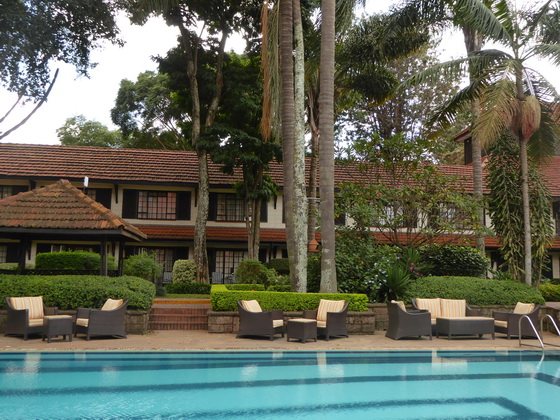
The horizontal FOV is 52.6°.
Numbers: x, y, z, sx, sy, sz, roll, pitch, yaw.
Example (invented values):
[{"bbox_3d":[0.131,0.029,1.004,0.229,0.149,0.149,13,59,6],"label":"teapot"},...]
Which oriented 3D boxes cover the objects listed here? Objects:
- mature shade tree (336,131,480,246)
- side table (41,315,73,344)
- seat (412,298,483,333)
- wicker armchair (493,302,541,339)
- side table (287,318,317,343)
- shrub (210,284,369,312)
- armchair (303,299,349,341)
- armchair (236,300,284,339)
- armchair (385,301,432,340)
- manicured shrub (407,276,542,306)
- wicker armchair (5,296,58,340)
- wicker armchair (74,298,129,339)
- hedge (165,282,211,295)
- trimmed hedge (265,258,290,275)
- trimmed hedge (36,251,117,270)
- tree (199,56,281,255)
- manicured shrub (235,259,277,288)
[{"bbox_3d":[4.397,0.339,19.373,4.500,5.400,4.200,2,-6,-8],"label":"mature shade tree"},{"bbox_3d":[-4.559,2.451,11.636,0.470,0.480,0.470,6,-8,-36],"label":"side table"},{"bbox_3d":[4.187,2.695,14.183,1.550,0.880,0.840,2,-6,-9],"label":"seat"},{"bbox_3d":[5.902,2.759,14.118,0.860,0.840,0.720,2,-6,-9],"label":"wicker armchair"},{"bbox_3d":[0.498,2.638,12.351,0.470,0.460,0.470,-3,-8,37],"label":"side table"},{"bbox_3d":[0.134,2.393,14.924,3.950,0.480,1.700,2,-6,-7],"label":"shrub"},{"bbox_3d":[1.084,2.572,13.283,0.720,0.840,0.860,-4,-8,40],"label":"armchair"},{"bbox_3d":[-0.439,2.480,12.889,0.870,0.850,0.770,-2,-7,24],"label":"armchair"},{"bbox_3d":[3.069,2.633,13.480,0.860,0.840,0.720,2,-6,-7],"label":"armchair"},{"bbox_3d":[5.524,2.312,16.247,3.600,0.800,1.700,2,-6,-8],"label":"manicured shrub"},{"bbox_3d":[-5.367,2.317,12.272,0.870,0.850,0.770,-3,-8,36],"label":"wicker armchair"},{"bbox_3d":[-3.867,2.347,12.272,0.870,0.850,0.770,6,-8,-37],"label":"wicker armchair"},{"bbox_3d":[-3.265,2.848,20.313,1.650,0.450,0.700,2,-6,-8],"label":"hedge"},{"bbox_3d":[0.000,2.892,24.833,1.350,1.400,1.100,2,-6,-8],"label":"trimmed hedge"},{"bbox_3d":[-8.187,2.445,22.669,3.050,1.500,1.100,2,-6,-8],"label":"trimmed hedge"},{"bbox_3d":[-1.550,-1.190,22.752,3.300,8.900,3.200,2,-6,-7],"label":"tree"},{"bbox_3d":[-0.971,2.649,22.446,1.600,1.400,1.400,2,-6,-8],"label":"manicured shrub"}]

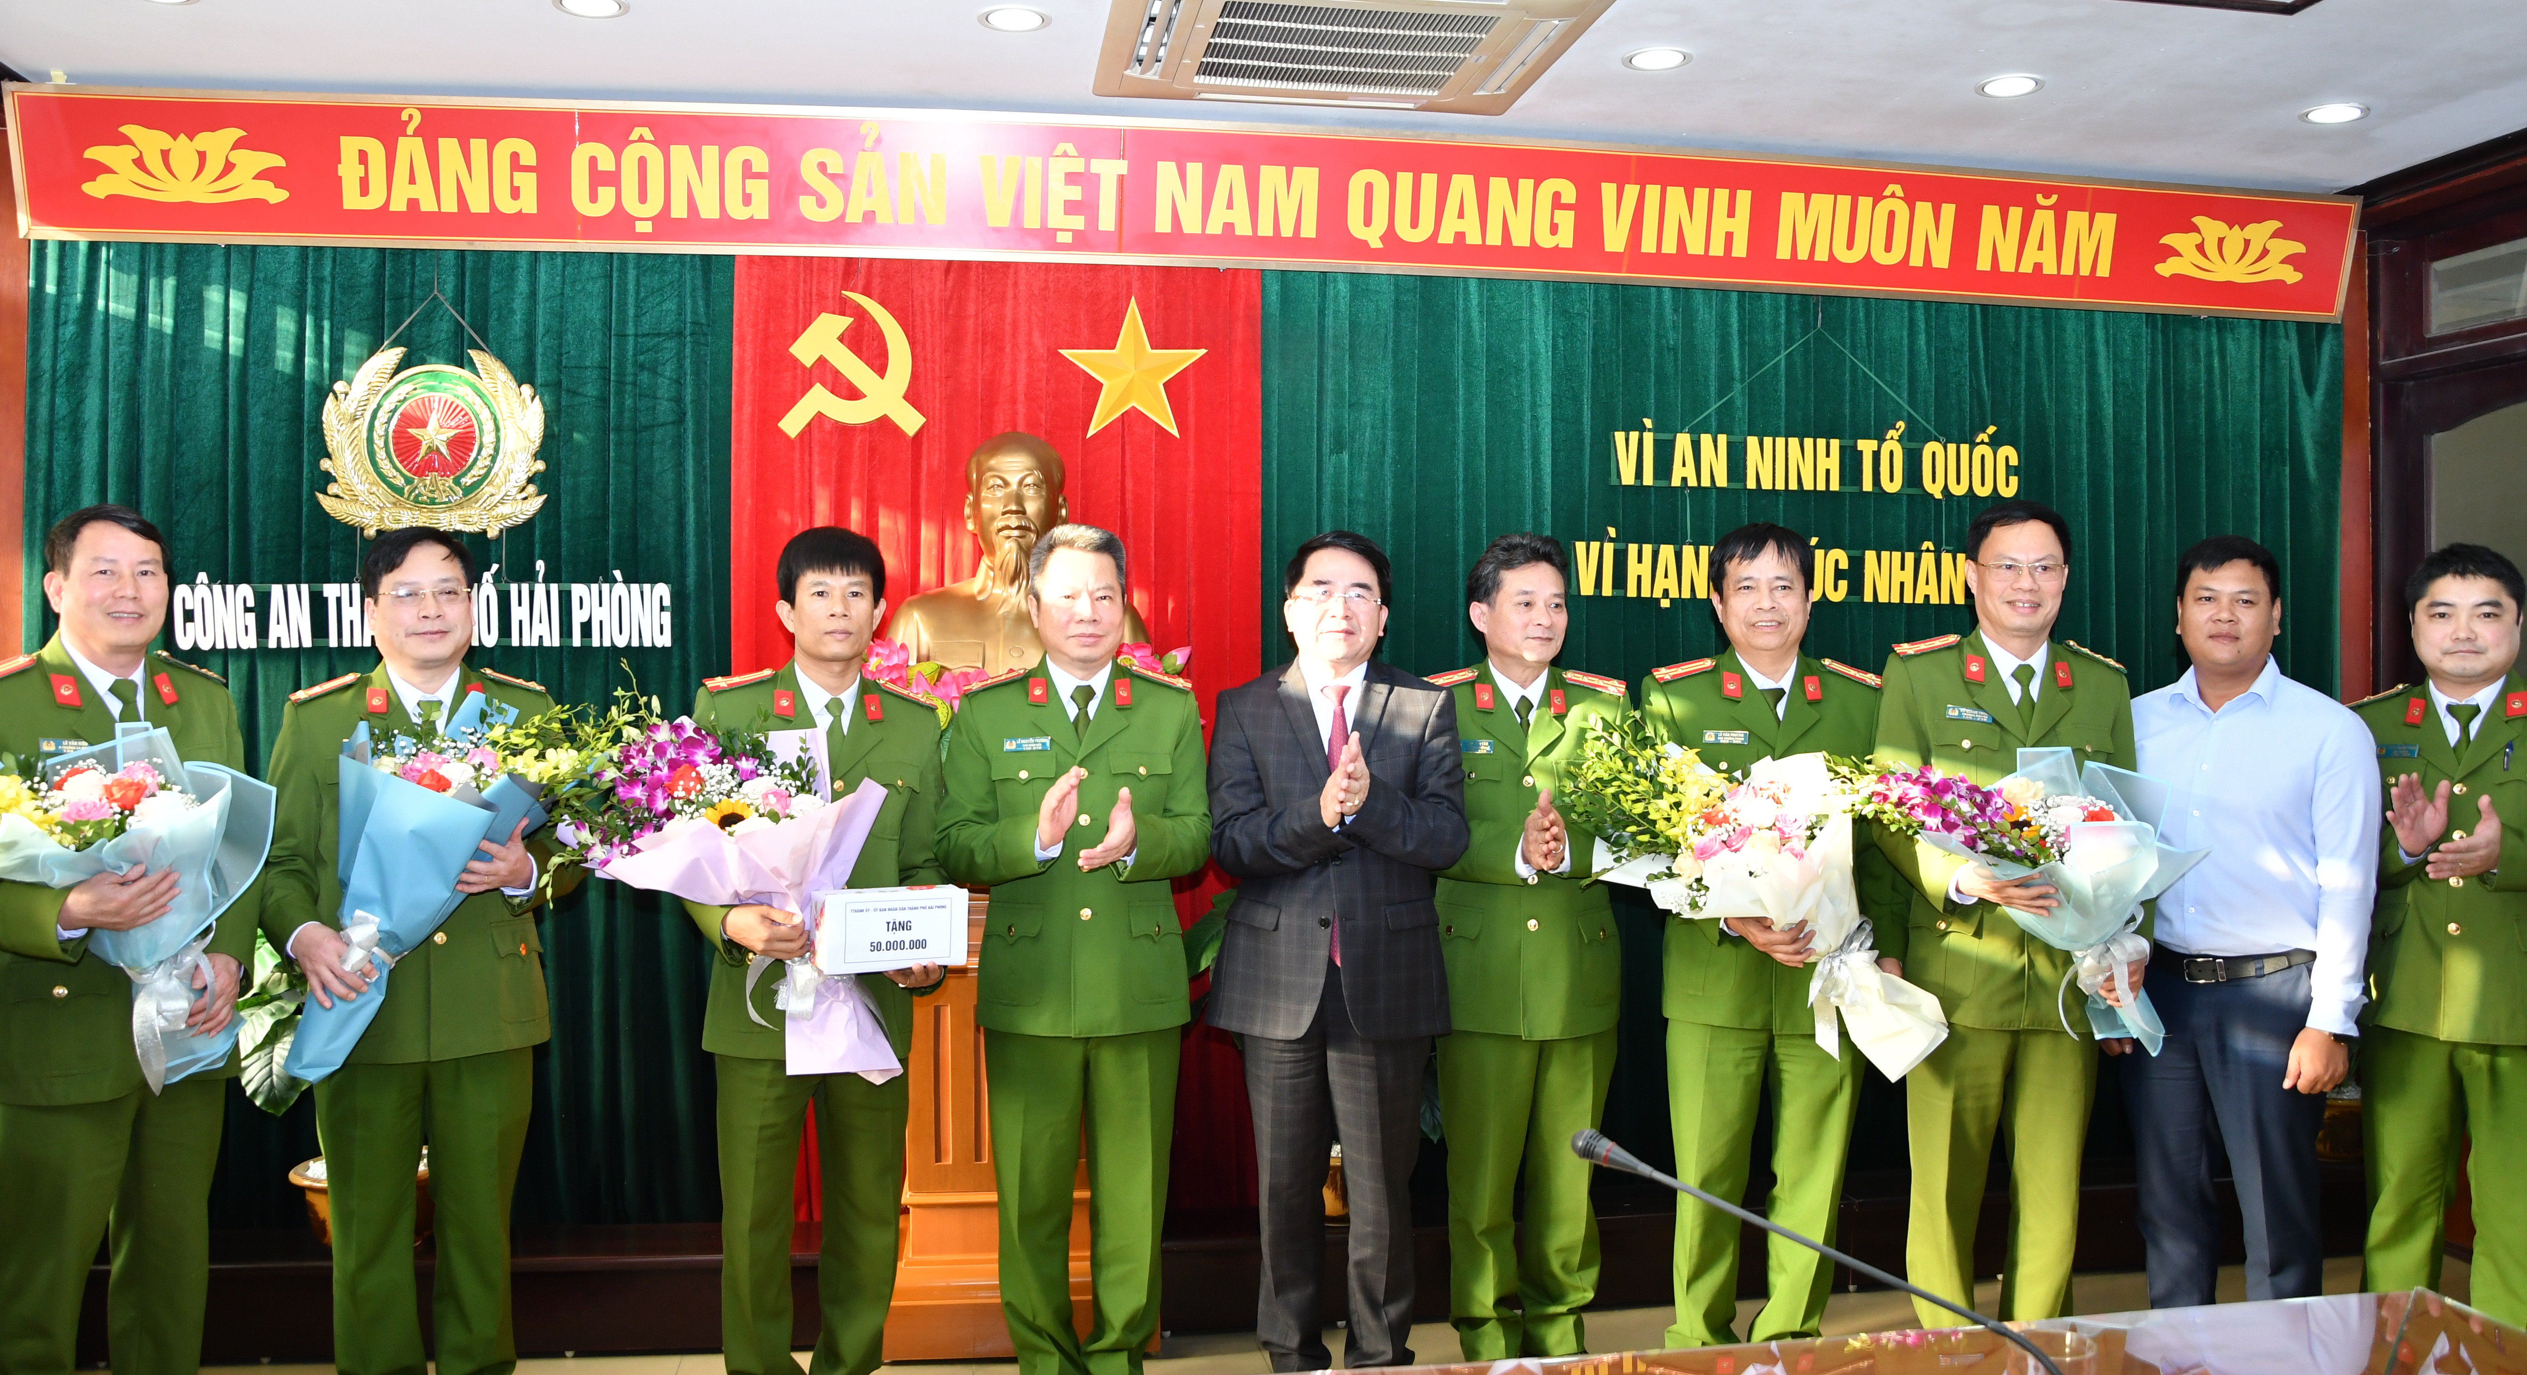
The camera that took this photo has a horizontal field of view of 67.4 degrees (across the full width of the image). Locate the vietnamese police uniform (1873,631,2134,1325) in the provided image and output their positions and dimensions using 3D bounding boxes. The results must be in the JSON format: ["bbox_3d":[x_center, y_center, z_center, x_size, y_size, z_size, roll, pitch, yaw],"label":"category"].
[{"bbox_3d":[1.455,0.625,3.760,0.540,1.460,0.360,0,1,2],"label":"vietnamese police uniform"}]

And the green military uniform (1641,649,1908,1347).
[{"bbox_3d":[1.000,0.657,3.700,0.500,1.445,0.370,0,0,-1],"label":"green military uniform"}]

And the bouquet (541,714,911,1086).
[{"bbox_3d":[-0.905,0.365,3.200,0.540,0.600,0.360,-11,6,-12],"label":"bouquet"}]

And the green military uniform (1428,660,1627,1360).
[{"bbox_3d":[0.505,0.669,3.690,0.460,1.420,0.370,0,0,0],"label":"green military uniform"}]

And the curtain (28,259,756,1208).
[{"bbox_3d":[-1.875,0.060,4.055,1.450,2.230,0.150,0,1,-8],"label":"curtain"}]

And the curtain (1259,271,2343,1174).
[{"bbox_3d":[1.340,0.070,4.515,2.710,2.230,0.150,0,1,-8],"label":"curtain"}]

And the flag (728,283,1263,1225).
[{"bbox_3d":[-0.580,0.067,4.225,1.180,2.240,0.130,0,1,-8],"label":"flag"}]

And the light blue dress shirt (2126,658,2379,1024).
[{"bbox_3d":[2.050,0.330,3.950,0.560,0.810,0.310,1,1,29],"label":"light blue dress shirt"}]

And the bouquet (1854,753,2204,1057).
[{"bbox_3d":[1.408,0.400,3.480,0.590,0.520,0.360,-12,6,0],"label":"bouquet"}]

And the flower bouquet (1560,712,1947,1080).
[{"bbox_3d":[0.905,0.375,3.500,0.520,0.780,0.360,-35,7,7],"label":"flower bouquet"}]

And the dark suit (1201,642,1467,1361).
[{"bbox_3d":[0.138,0.670,3.620,0.510,1.420,0.370,0,0,-1],"label":"dark suit"}]

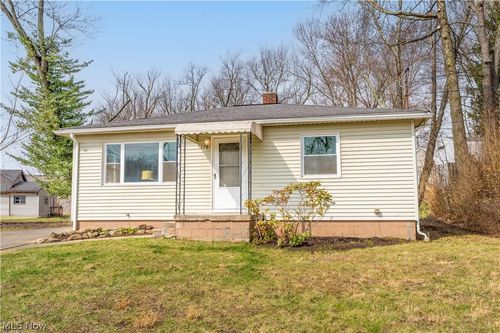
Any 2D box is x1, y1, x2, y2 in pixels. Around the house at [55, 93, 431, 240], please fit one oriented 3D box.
[{"bbox_3d":[0.170,-0.220,15.100,10.400,4.850,9.000,-2,-4,11],"label":"house"}]

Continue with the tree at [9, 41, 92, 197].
[{"bbox_3d":[-11.600,-2.250,24.500,5.500,10.400,5.300,-1,-4,0],"label":"tree"}]

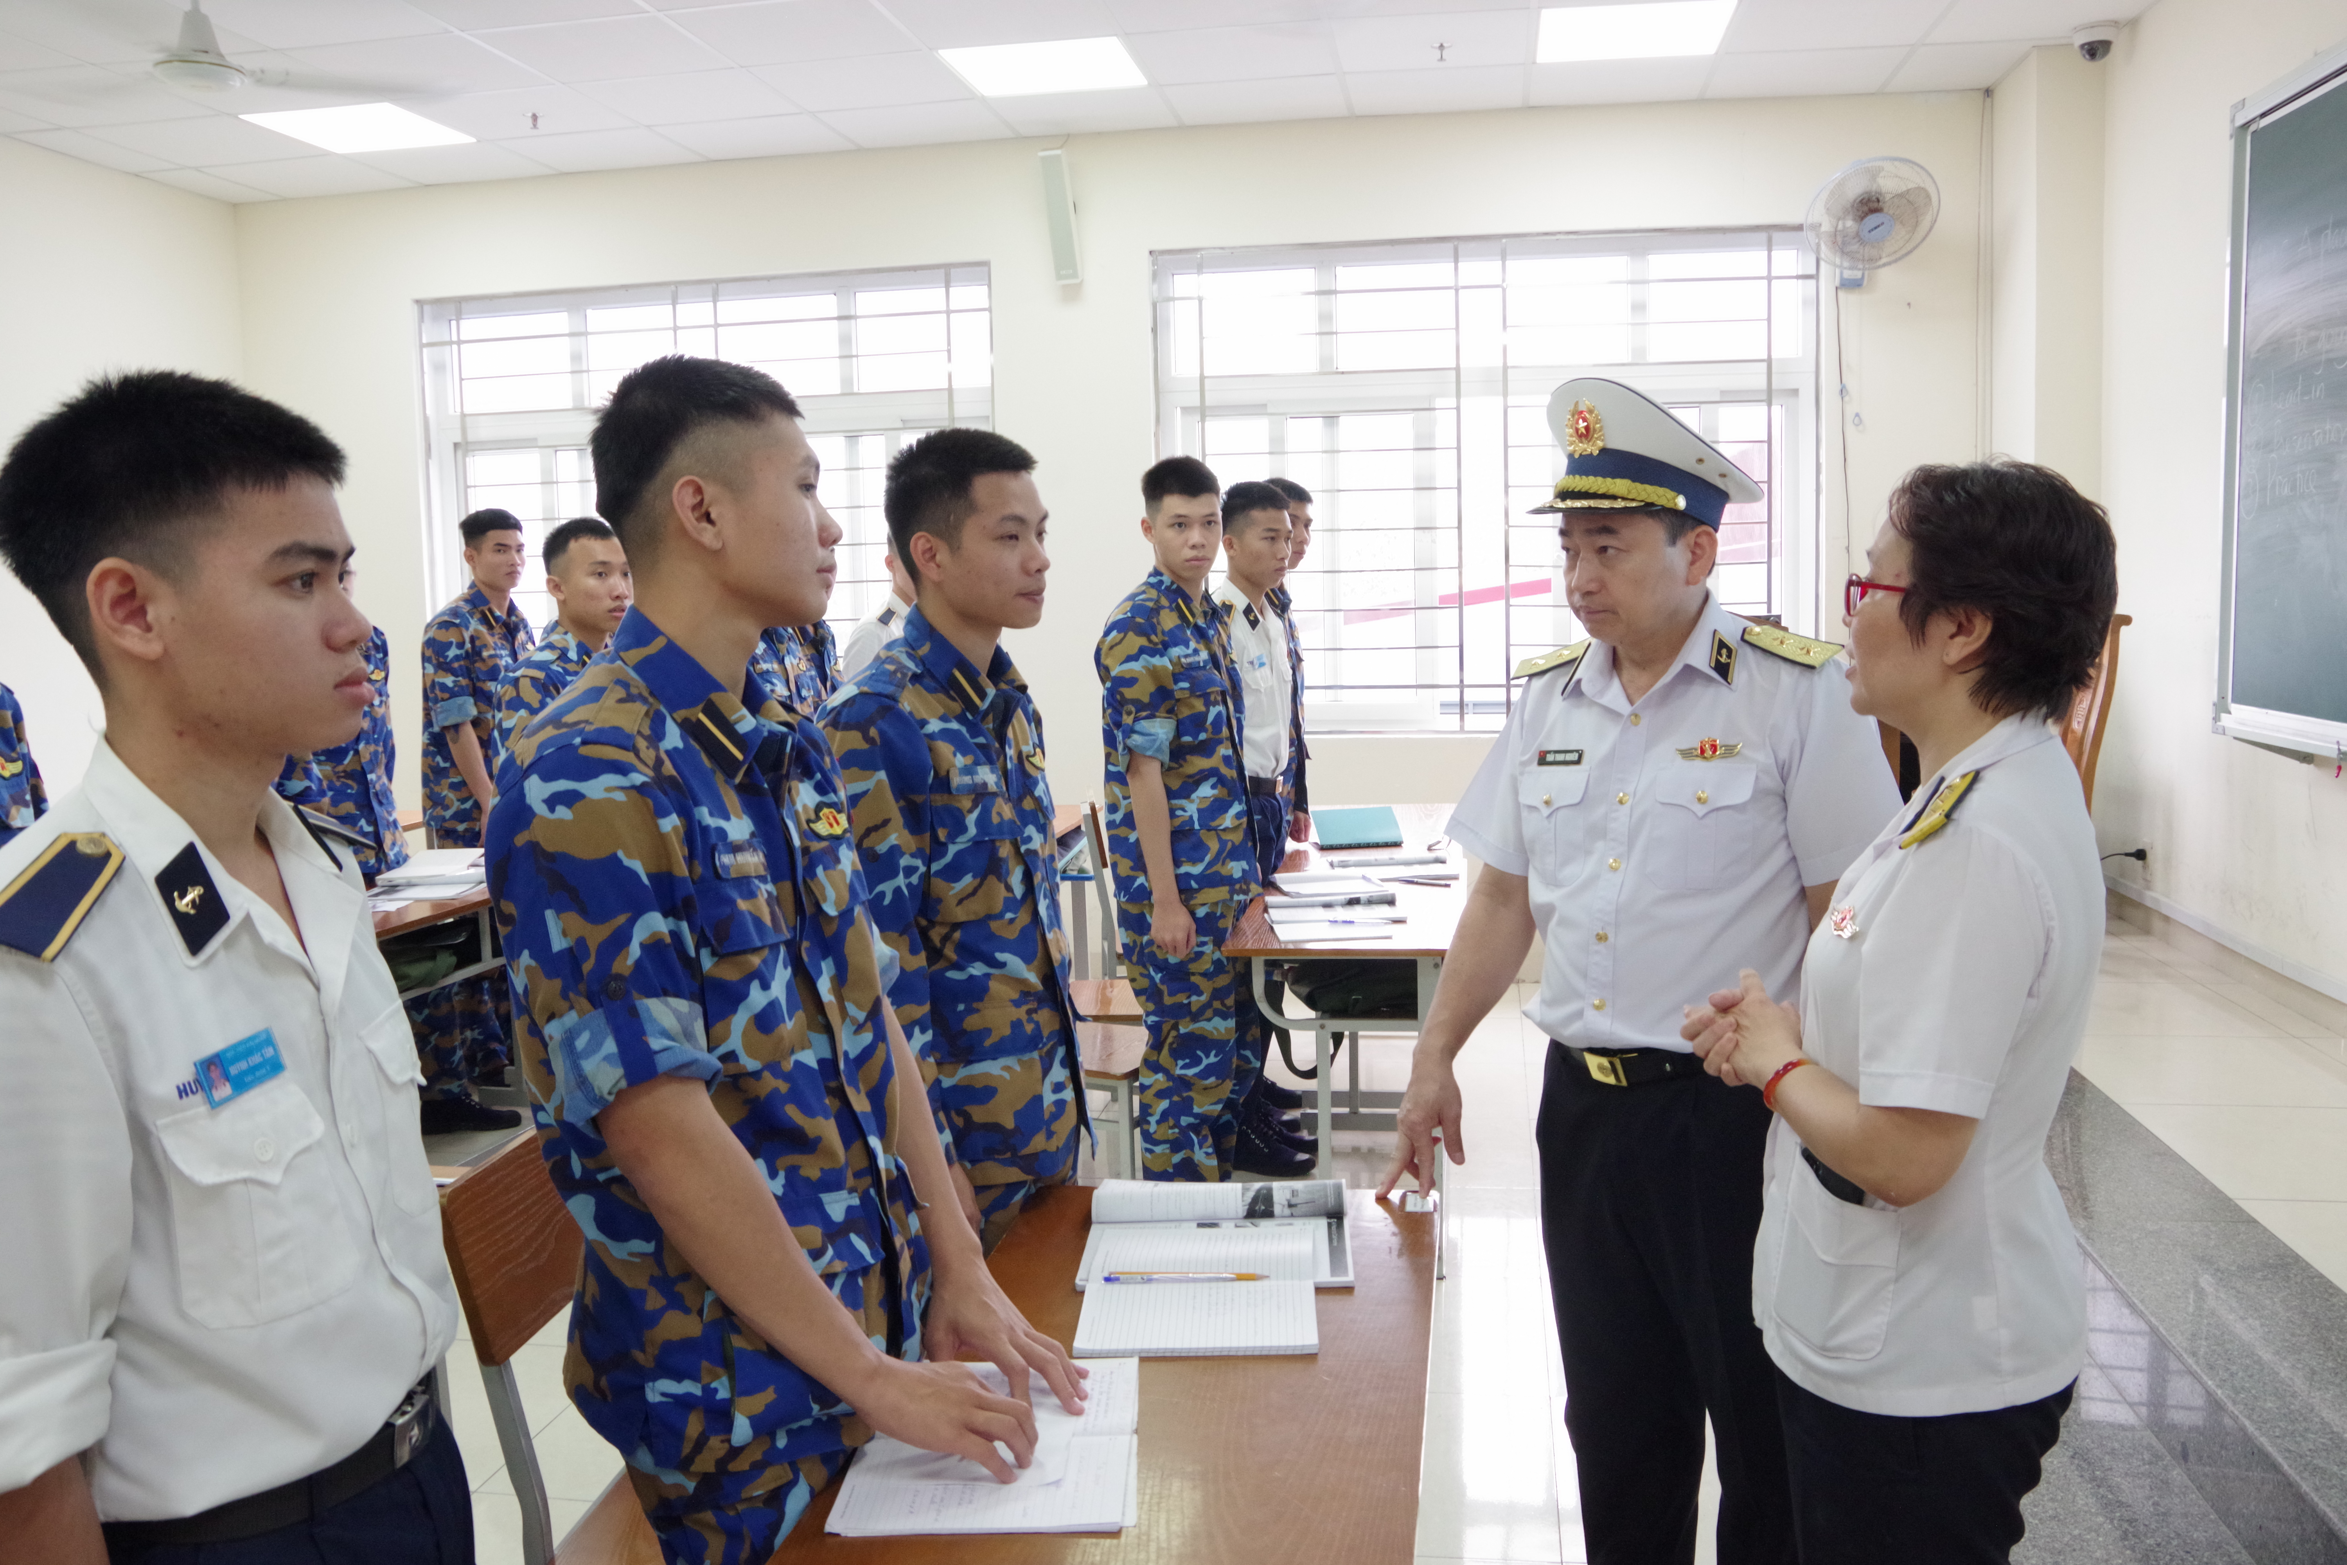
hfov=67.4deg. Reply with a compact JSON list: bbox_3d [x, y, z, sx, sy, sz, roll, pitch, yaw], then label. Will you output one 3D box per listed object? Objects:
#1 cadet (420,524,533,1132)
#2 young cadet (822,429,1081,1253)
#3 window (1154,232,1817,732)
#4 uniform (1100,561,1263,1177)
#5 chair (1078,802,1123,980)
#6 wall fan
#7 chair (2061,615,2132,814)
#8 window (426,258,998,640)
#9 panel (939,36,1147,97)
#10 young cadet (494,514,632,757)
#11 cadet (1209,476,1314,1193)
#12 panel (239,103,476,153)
[{"bbox_3d":[-2.069,0.052,5.360,0.360,1.780,0.500,0,7,14],"label":"cadet"},{"bbox_3d":[-0.266,0.412,2.266,0.320,1.701,0.480,2,8,26],"label":"young cadet"},{"bbox_3d":[1.093,-1.053,6.353,2.320,1.746,0.120,0,7,9],"label":"window"},{"bbox_3d":[0.029,0.304,3.637,0.300,1.430,0.480,2,8,27],"label":"uniform"},{"bbox_3d":[-0.013,0.459,5.147,0.460,0.860,0.400,-1,7,3],"label":"chair"},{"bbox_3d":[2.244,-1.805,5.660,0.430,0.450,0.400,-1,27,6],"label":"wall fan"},{"bbox_3d":[2.068,0.081,4.486,0.520,0.990,0.460,0,7,9],"label":"chair"},{"bbox_3d":[-1.779,-1.030,6.796,2.300,1.746,0.120,0,7,9],"label":"window"},{"bbox_3d":[-0.390,-2.207,5.430,0.600,0.050,0.600,0,7,9],"label":"panel"},{"bbox_3d":[-1.312,0.251,3.896,0.300,1.661,0.480,1,8,22],"label":"young cadet"},{"bbox_3d":[0.218,0.116,4.493,0.360,1.750,0.500,3,9,34],"label":"cadet"},{"bbox_3d":[-2.741,-2.199,5.920,0.590,0.050,0.590,0,7,9],"label":"panel"}]

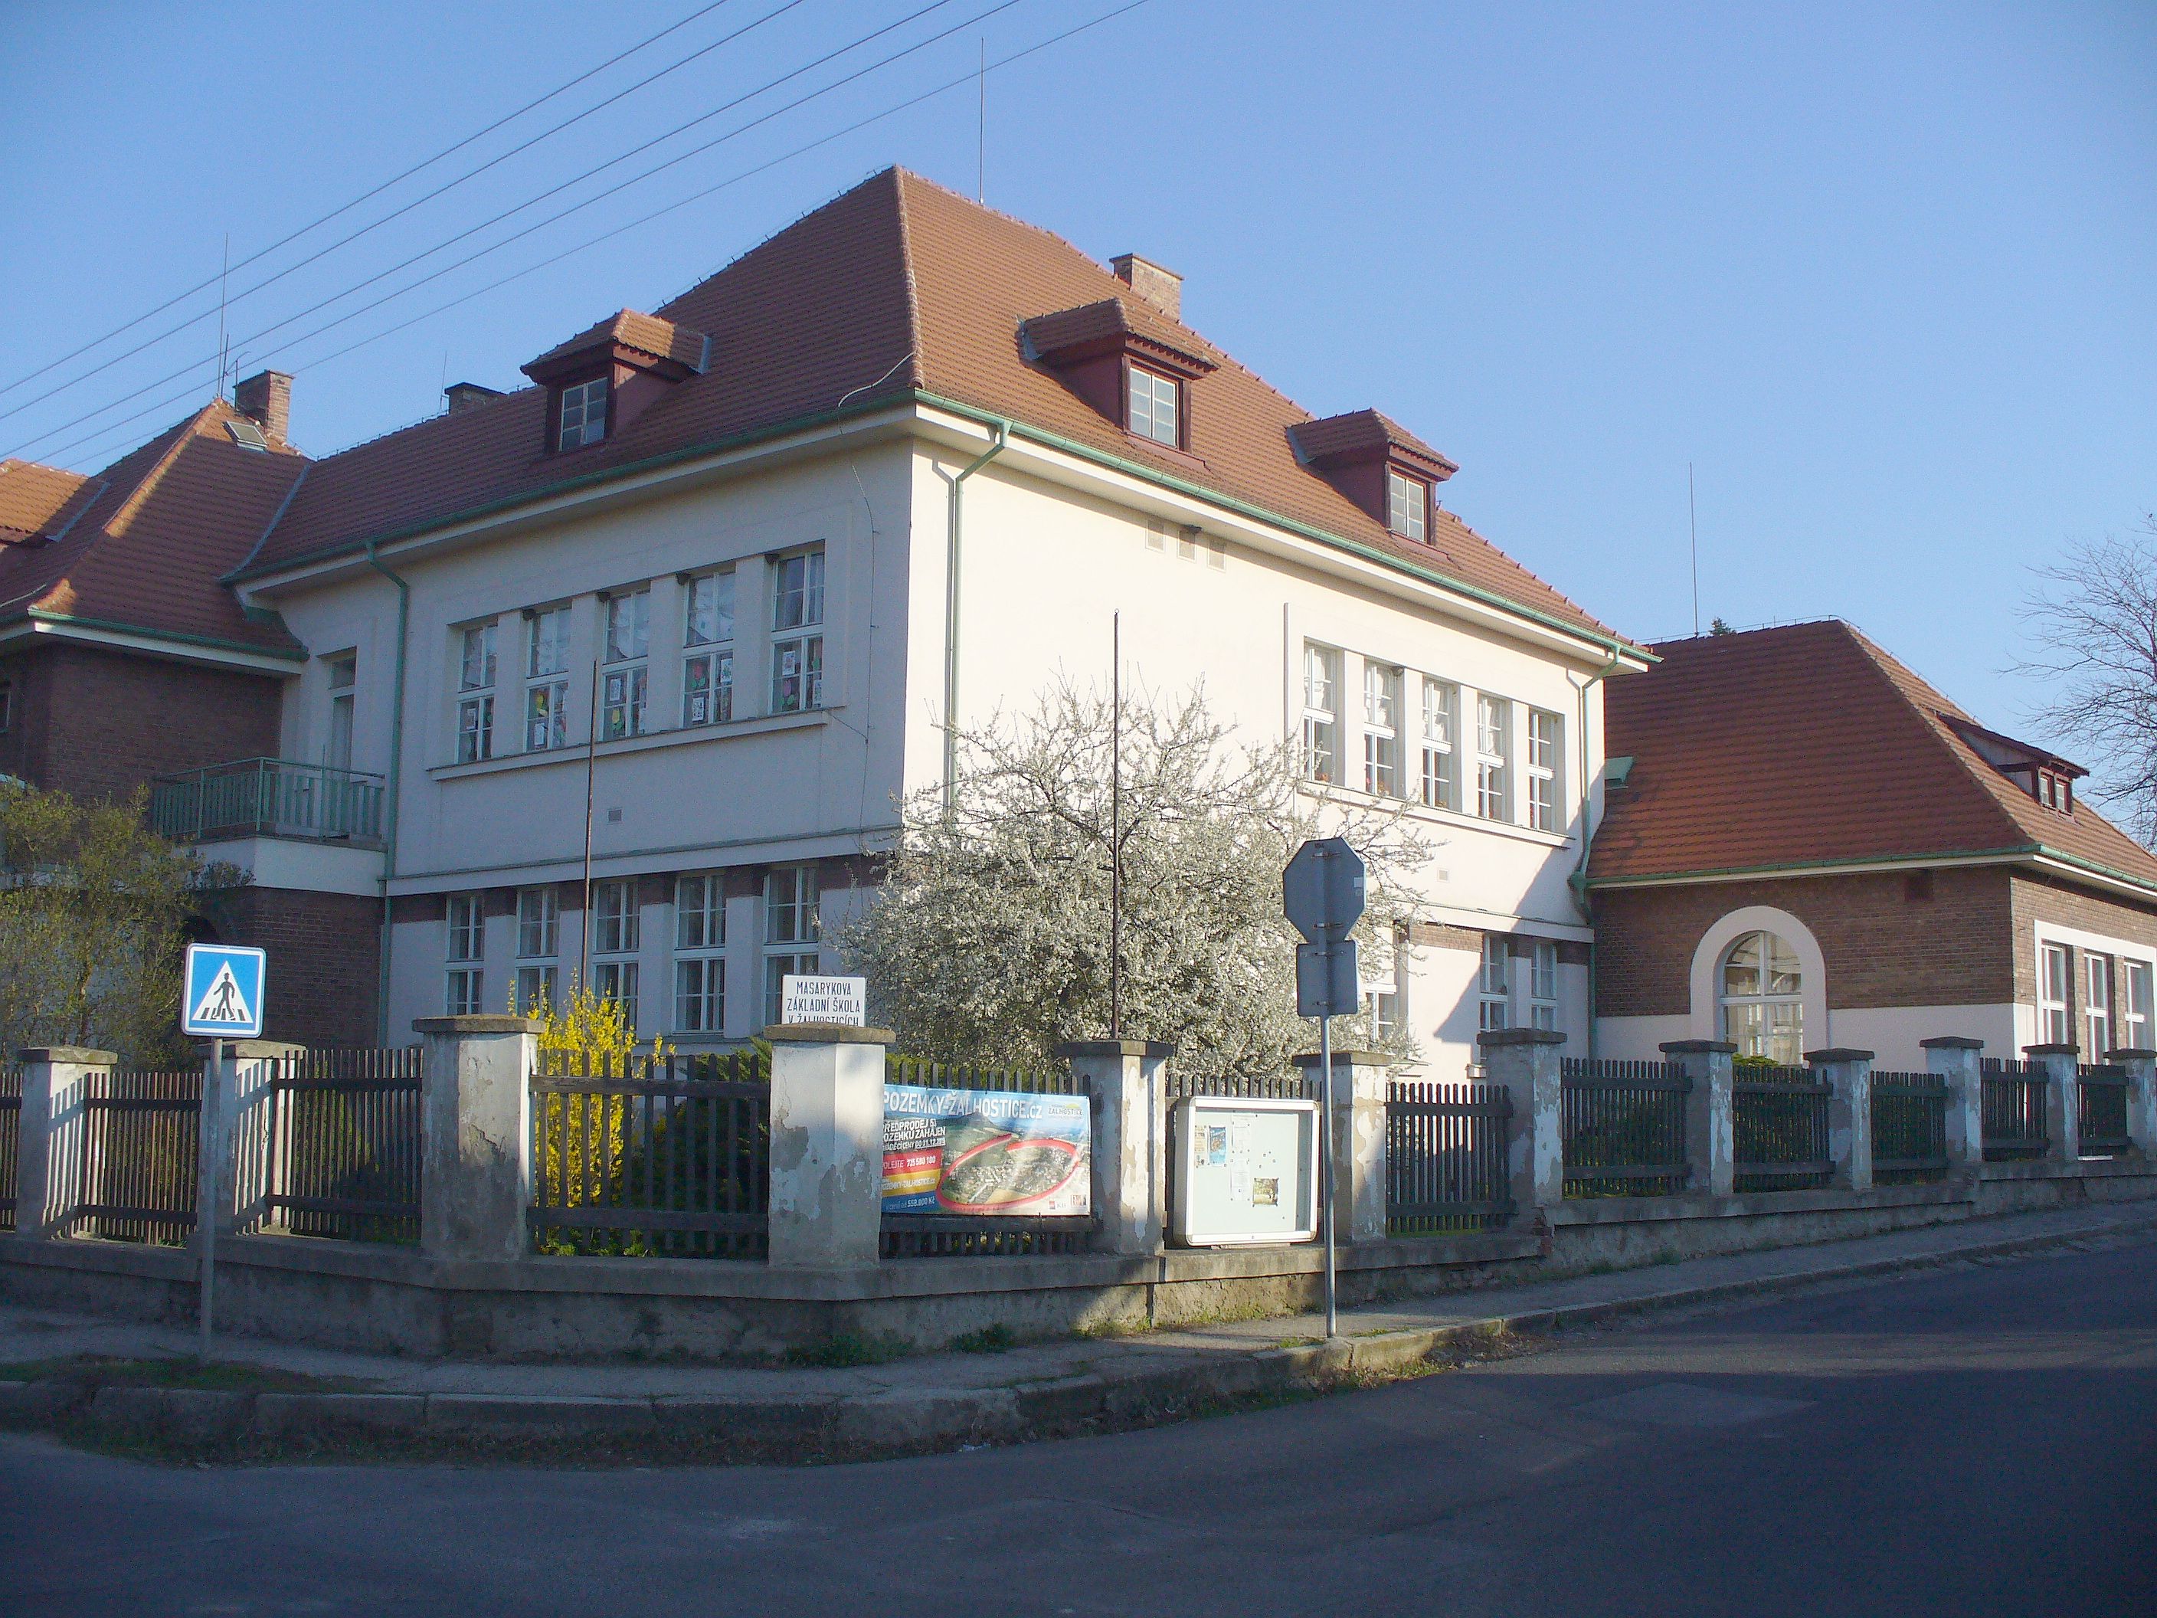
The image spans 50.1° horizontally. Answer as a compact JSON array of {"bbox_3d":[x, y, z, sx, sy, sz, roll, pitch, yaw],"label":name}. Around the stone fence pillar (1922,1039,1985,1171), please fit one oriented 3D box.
[{"bbox_3d":[10.047,3.372,26.574,0.540,1.482,0.540,-6,-10,40],"label":"stone fence pillar"}]

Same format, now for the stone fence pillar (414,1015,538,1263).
[{"bbox_3d":[-3.723,2.031,14.349,0.660,1.517,0.600,1,-8,0],"label":"stone fence pillar"}]

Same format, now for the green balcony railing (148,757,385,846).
[{"bbox_3d":[-11.373,0.030,32.228,2.950,1.020,1.900,-6,-10,40],"label":"green balcony railing"}]

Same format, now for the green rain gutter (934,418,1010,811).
[{"bbox_3d":[-1.125,0.001,25.832,0.800,8.869,0.180,-6,-10,40],"label":"green rain gutter"}]

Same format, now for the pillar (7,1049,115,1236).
[{"bbox_3d":[-7.301,2.401,16.701,0.510,1.360,0.510,-6,-10,40],"label":"pillar"}]

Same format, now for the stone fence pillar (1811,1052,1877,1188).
[{"bbox_3d":[7.983,3.252,24.221,0.540,1.457,0.540,-6,-10,40],"label":"stone fence pillar"}]

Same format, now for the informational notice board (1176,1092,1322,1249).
[{"bbox_3d":[1.272,2.710,17.212,0.140,1.070,1.616,-6,-10,41],"label":"informational notice board"}]

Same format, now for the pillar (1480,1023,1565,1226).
[{"bbox_3d":[3.739,2.646,19.420,0.540,1.545,0.540,-6,-10,40],"label":"pillar"}]

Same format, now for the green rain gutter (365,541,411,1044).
[{"bbox_3d":[-9.696,0.705,31.542,0.180,8.824,0.700,-6,-10,40],"label":"green rain gutter"}]

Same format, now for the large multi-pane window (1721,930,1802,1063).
[{"bbox_3d":[10.692,2.964,35.922,1.395,2.127,0.180,-6,-10,40],"label":"large multi-pane window"}]

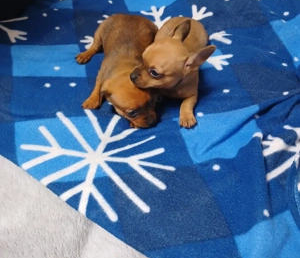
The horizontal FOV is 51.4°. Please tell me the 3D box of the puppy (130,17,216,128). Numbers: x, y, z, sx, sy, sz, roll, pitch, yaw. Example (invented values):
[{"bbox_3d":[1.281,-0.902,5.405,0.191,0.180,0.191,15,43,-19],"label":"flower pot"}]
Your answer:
[{"bbox_3d":[0.050,-0.141,0.590,0.140,0.130,0.235,9,49,5],"label":"puppy"}]

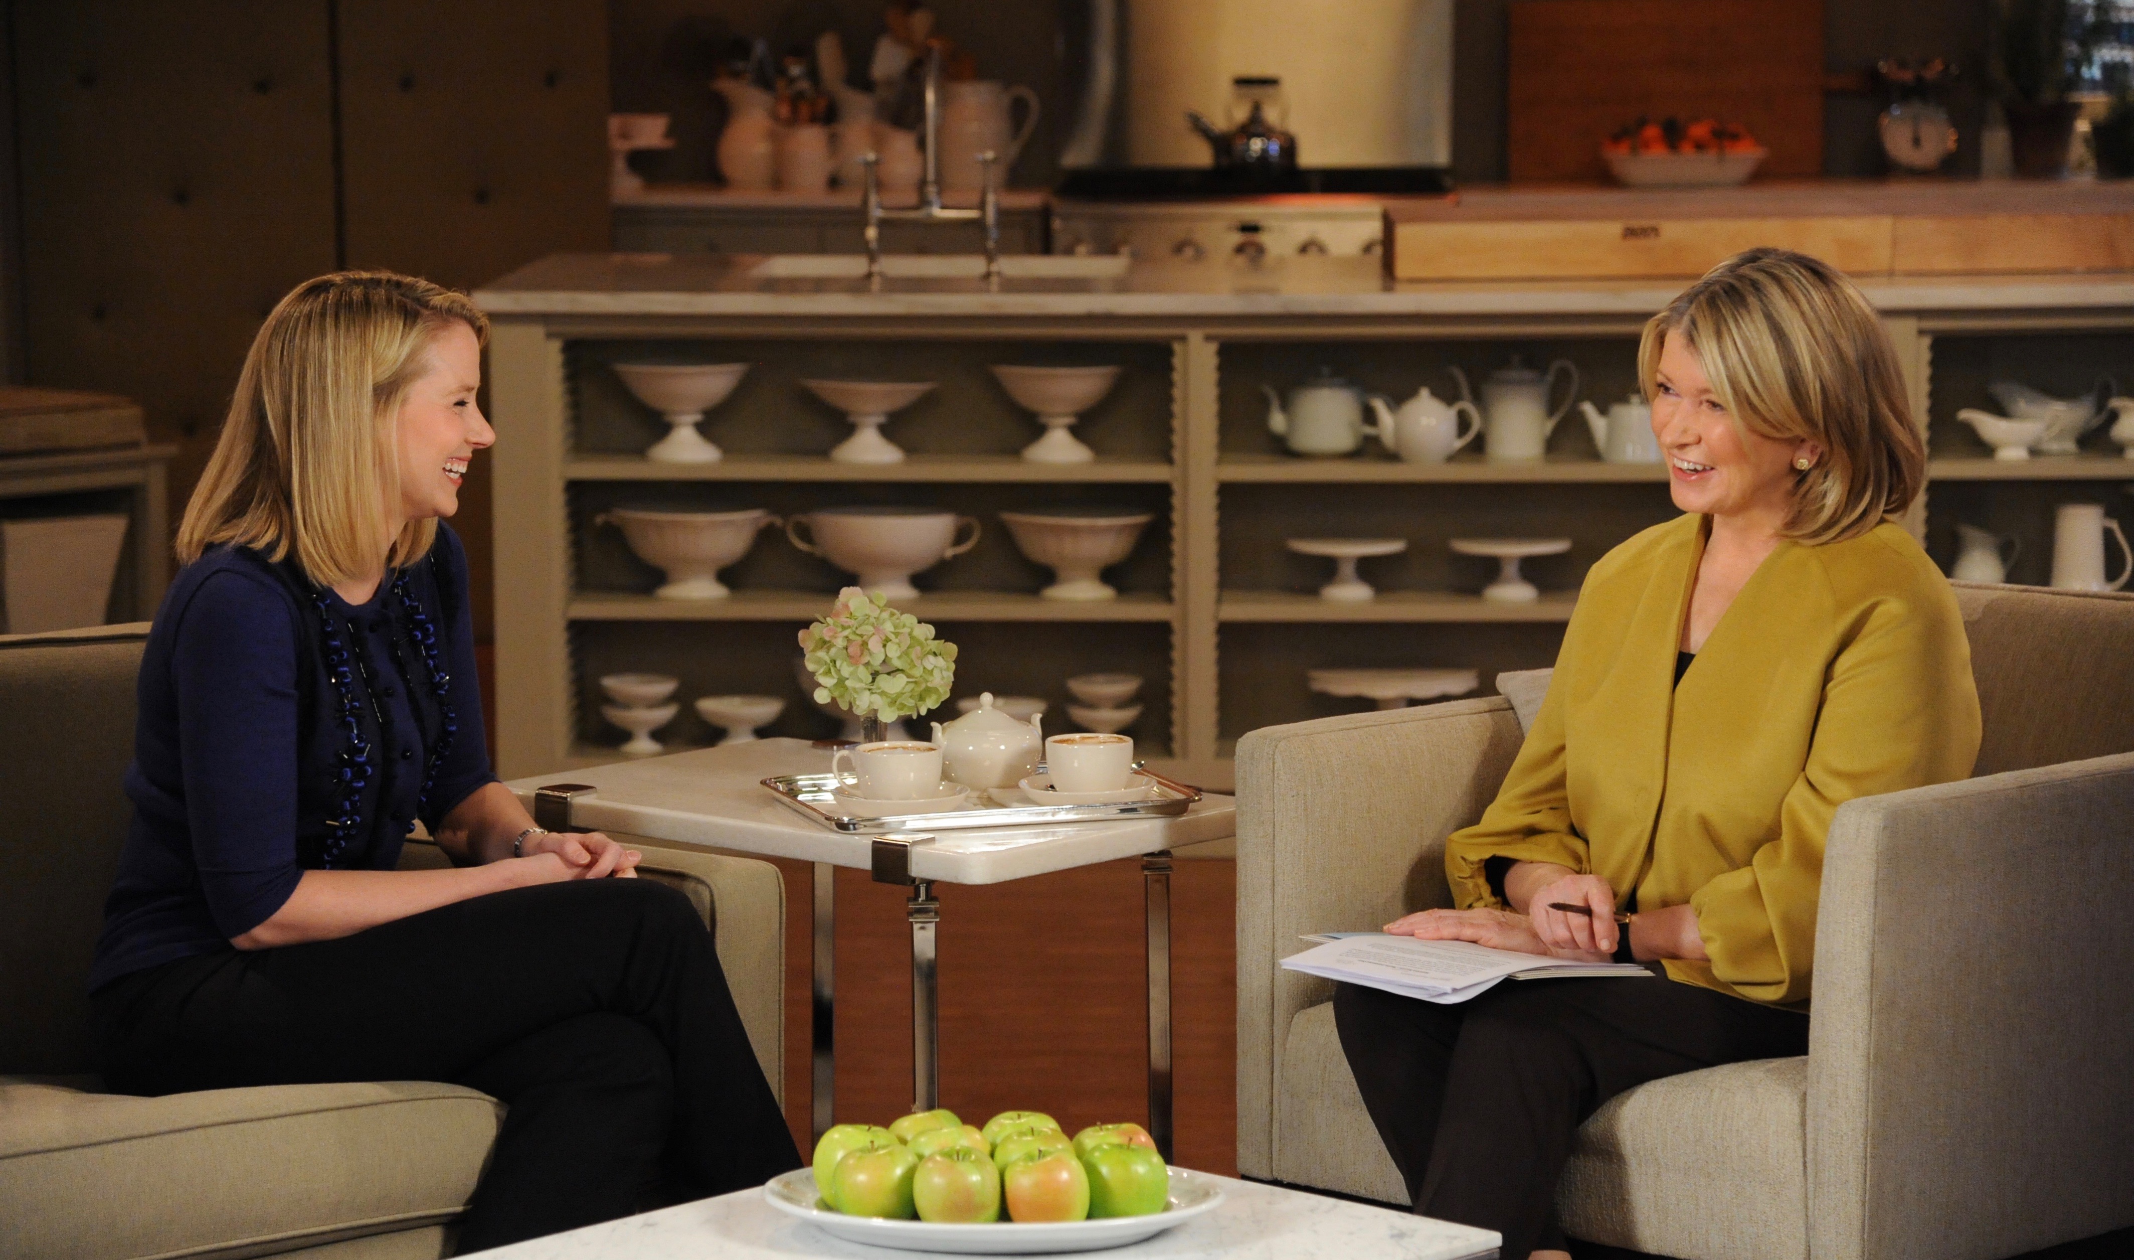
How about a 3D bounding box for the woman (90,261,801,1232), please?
[{"bbox_3d":[-0.550,0.270,5.758,0.840,1.240,0.530,5,9,37],"label":"woman"}]

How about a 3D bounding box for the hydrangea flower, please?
[{"bbox_3d":[-0.222,0.027,6.800,0.186,0.160,0.180,0,7,0],"label":"hydrangea flower"}]

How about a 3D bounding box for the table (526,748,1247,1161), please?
[{"bbox_3d":[-0.235,0.476,6.812,0.760,0.575,0.480,6,9,41],"label":"table"}]

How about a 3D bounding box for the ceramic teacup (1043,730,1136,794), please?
[{"bbox_3d":[0.026,0.155,6.620,0.100,0.069,0.110,0,7,0],"label":"ceramic teacup"}]

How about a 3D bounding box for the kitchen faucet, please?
[{"bbox_3d":[-0.235,-0.811,10.017,0.240,0.410,0.250,0,7,0],"label":"kitchen faucet"}]

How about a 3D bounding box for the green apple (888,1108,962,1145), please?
[{"bbox_3d":[-0.131,0.478,5.380,0.076,0.072,0.076,0,7,0],"label":"green apple"}]

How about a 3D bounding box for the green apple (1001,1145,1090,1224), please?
[{"bbox_3d":[-0.019,0.501,5.220,0.078,0.073,0.078,0,7,0],"label":"green apple"}]

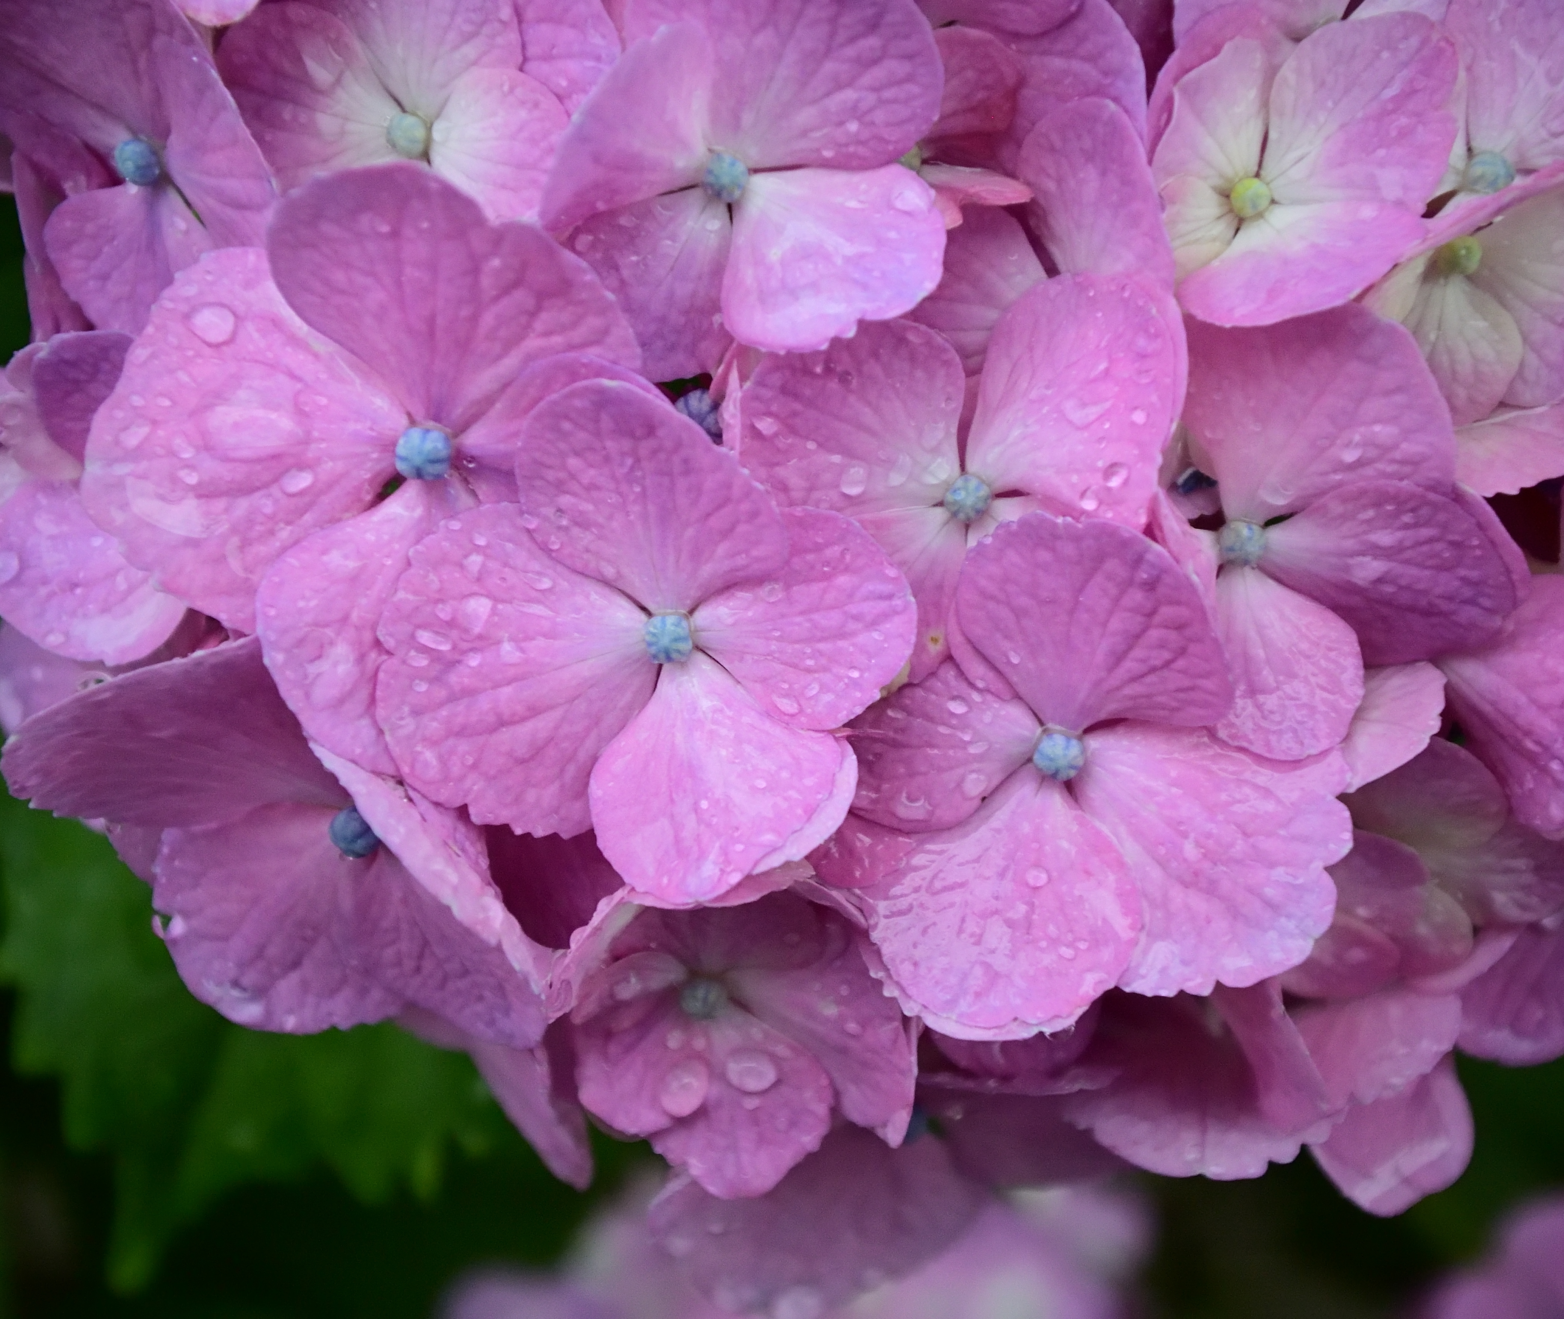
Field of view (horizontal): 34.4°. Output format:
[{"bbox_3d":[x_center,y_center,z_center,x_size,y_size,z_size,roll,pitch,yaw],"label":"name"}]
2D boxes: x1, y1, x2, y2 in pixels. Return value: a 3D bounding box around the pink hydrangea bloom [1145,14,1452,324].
[{"bbox_3d":[0.050,-0.048,0.245,0.030,0.032,0.013,-3,-16,-5],"label":"pink hydrangea bloom"}]

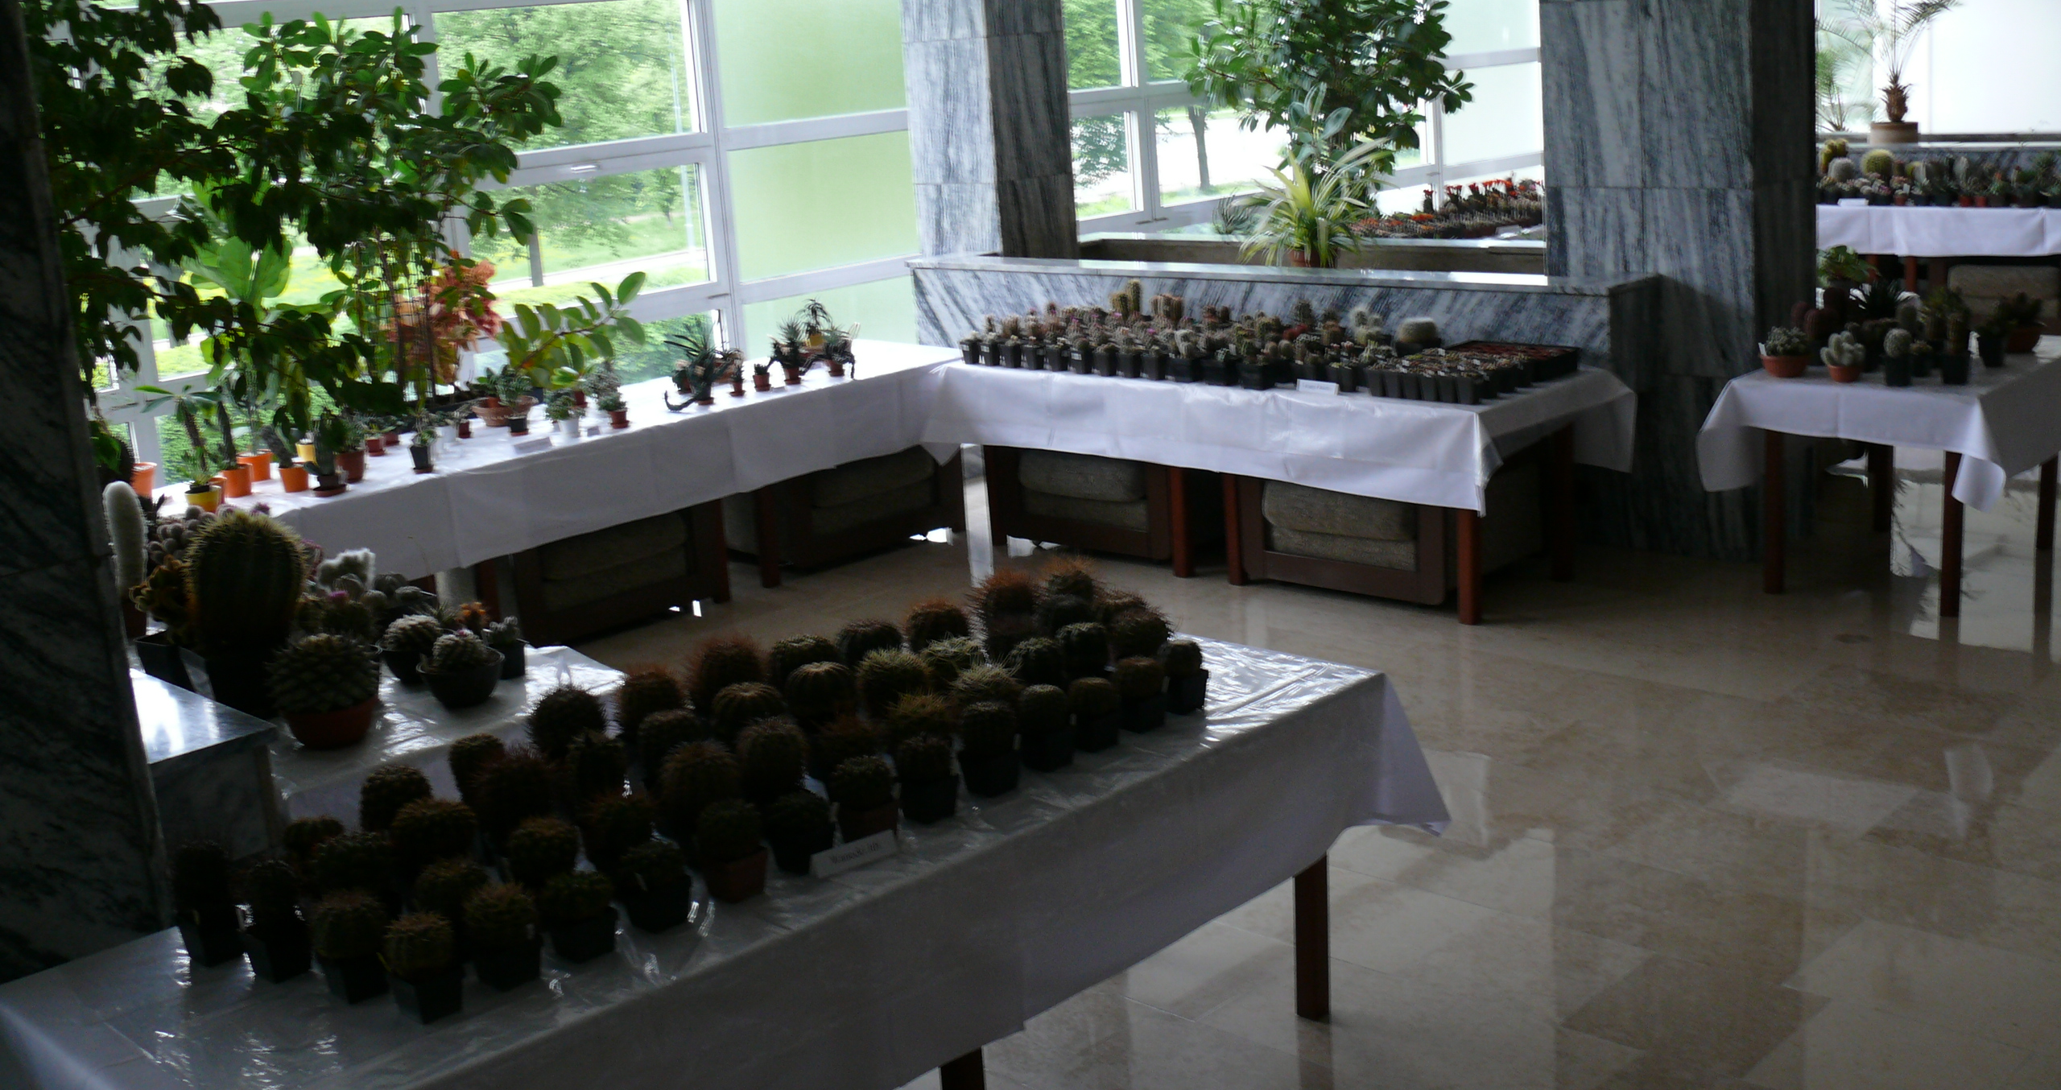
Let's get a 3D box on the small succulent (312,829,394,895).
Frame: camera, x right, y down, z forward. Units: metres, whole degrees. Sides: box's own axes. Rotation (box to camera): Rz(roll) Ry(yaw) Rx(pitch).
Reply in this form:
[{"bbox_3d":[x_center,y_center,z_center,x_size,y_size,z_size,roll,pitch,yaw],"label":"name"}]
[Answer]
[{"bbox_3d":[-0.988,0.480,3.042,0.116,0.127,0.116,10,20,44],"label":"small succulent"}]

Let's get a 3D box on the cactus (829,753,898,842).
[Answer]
[{"bbox_3d":[-0.258,0.403,3.343,0.099,0.126,0.099,-4,13,1],"label":"cactus"}]

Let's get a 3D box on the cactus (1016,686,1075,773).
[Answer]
[{"bbox_3d":[0.028,0.308,3.460,0.084,0.139,0.084,-4,14,0],"label":"cactus"}]

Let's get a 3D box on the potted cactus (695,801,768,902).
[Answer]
[{"bbox_3d":[-0.443,0.446,3.068,0.102,0.130,0.102,10,20,44],"label":"potted cactus"}]

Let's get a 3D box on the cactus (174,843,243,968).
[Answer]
[{"bbox_3d":[-1.171,0.505,2.956,0.091,0.174,0.091,10,20,44],"label":"cactus"}]

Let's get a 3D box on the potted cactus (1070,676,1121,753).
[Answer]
[{"bbox_3d":[0.105,0.296,3.706,0.086,0.118,0.086,10,19,44],"label":"potted cactus"}]

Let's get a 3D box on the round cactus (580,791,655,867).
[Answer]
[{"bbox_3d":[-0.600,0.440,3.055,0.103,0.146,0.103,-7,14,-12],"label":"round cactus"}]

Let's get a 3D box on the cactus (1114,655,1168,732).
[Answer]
[{"bbox_3d":[0.190,0.259,3.660,0.092,0.115,0.092,10,20,44],"label":"cactus"}]

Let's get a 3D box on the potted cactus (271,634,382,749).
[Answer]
[{"bbox_3d":[-1.338,0.272,3.933,0.205,0.189,0.205,-9,14,-19],"label":"potted cactus"}]

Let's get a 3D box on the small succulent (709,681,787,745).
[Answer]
[{"bbox_3d":[-0.499,0.300,3.681,0.133,0.111,0.133,-4,13,1],"label":"small succulent"}]

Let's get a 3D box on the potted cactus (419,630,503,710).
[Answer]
[{"bbox_3d":[-1.130,0.239,4.142,0.165,0.152,0.165,-17,19,-41],"label":"potted cactus"}]

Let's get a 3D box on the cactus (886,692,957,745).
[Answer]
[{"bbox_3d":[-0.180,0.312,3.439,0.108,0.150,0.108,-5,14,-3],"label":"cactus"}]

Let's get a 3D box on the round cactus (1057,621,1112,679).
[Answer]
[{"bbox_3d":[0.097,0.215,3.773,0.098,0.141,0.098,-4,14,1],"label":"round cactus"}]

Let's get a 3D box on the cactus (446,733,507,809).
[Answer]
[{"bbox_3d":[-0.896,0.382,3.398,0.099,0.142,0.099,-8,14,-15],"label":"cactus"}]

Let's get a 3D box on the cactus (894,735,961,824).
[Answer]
[{"bbox_3d":[-0.168,0.372,3.350,0.087,0.133,0.087,-4,14,1],"label":"cactus"}]

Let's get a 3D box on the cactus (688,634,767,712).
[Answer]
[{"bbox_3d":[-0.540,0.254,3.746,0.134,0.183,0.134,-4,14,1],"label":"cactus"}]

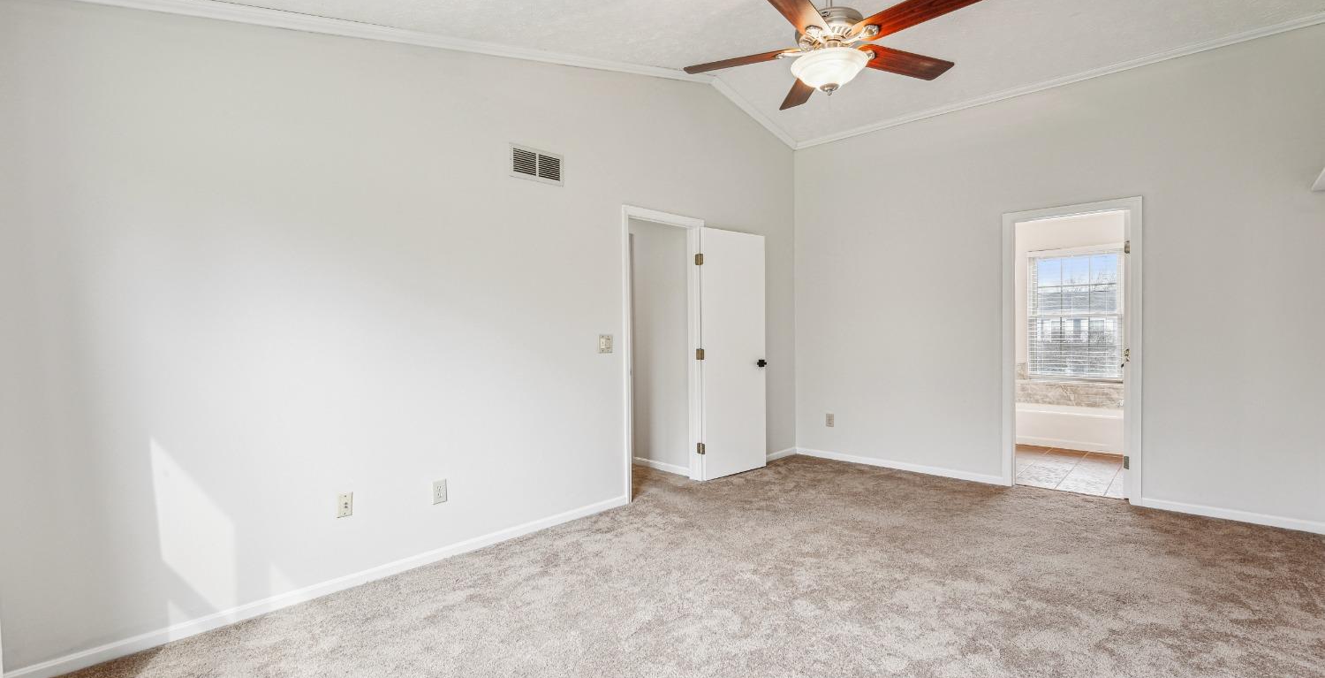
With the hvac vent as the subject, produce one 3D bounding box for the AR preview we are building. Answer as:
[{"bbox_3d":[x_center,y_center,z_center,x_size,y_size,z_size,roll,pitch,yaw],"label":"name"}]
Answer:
[{"bbox_3d":[-0.780,-1.074,3.658,0.020,0.200,0.400,0,1,43],"label":"hvac vent"}]

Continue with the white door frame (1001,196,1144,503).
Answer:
[{"bbox_3d":[3.019,0.087,4.369,0.847,2.123,0.140,0,1,43],"label":"white door frame"}]

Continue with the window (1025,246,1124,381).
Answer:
[{"bbox_3d":[4.559,-0.269,6.531,0.877,1.411,0.050,0,1,43],"label":"window"}]

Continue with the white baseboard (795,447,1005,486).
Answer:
[{"bbox_3d":[1.999,1.114,5.267,1.858,0.066,0.016,0,1,43],"label":"white baseboard"}]

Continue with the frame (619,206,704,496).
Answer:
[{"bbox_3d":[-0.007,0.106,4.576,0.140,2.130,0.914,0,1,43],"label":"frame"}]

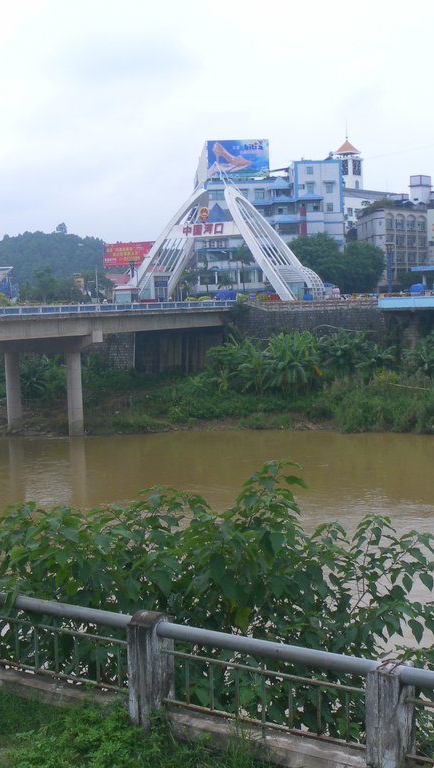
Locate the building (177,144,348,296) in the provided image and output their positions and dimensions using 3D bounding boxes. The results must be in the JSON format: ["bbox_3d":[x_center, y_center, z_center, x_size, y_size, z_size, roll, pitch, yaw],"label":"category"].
[{"bbox_3d":[7.787,-28.693,188.346,27.000,27.500,18.000,-2,5,-7],"label":"building"}]

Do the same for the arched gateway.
[{"bbox_3d":[0.803,-19.339,143.375,25.500,17.000,10.000,1,5,29],"label":"arched gateway"}]

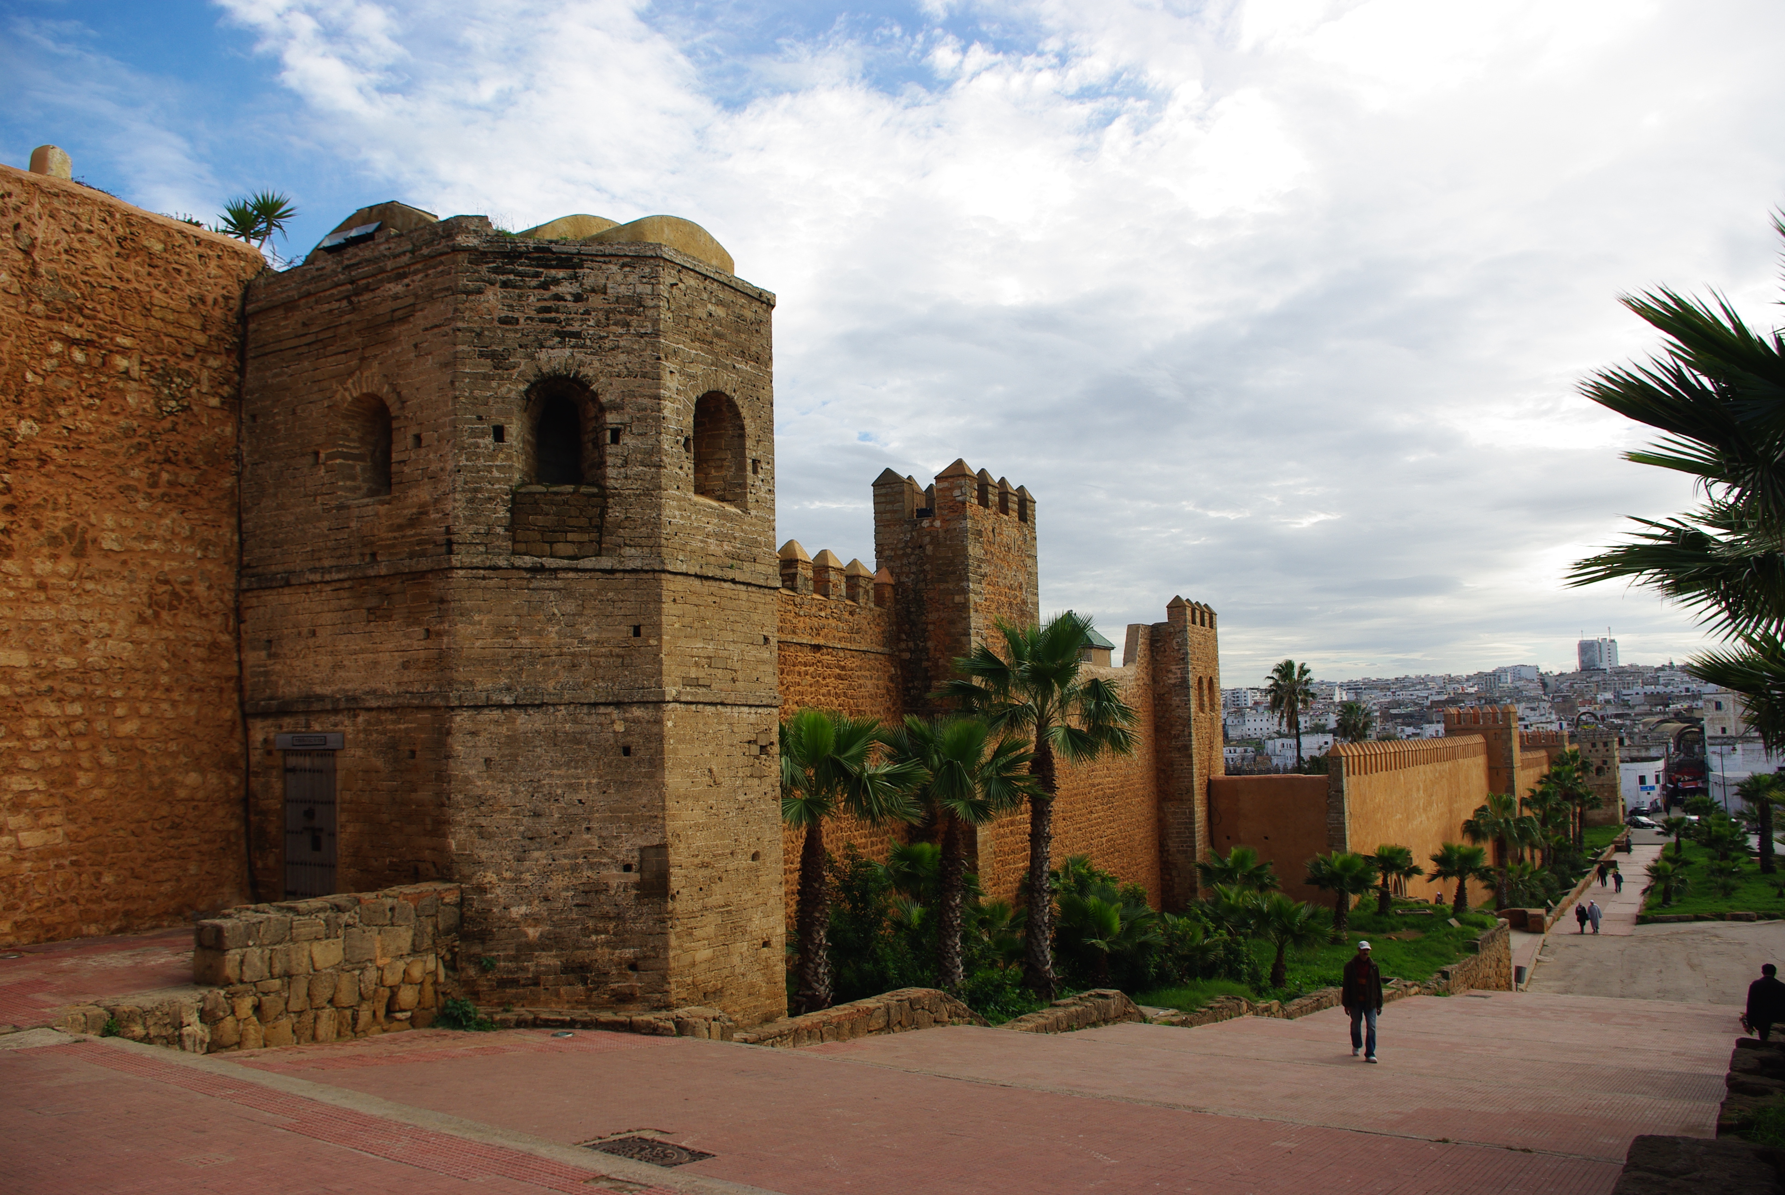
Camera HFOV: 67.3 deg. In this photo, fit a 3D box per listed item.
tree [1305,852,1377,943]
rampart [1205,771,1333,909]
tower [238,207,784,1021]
[{"bbox_3d":[11.909,7.979,35.609,1.926,2.370,1.926,-1,-5,0],"label":"tree"},{"bbox_3d":[17.422,11.154,61.167,5.400,6.090,0.760,-5,-6,32],"label":"rampart"},{"bbox_3d":[-5.298,0.318,21.587,6.520,12.200,6.440,-5,-6,33],"label":"tower"}]

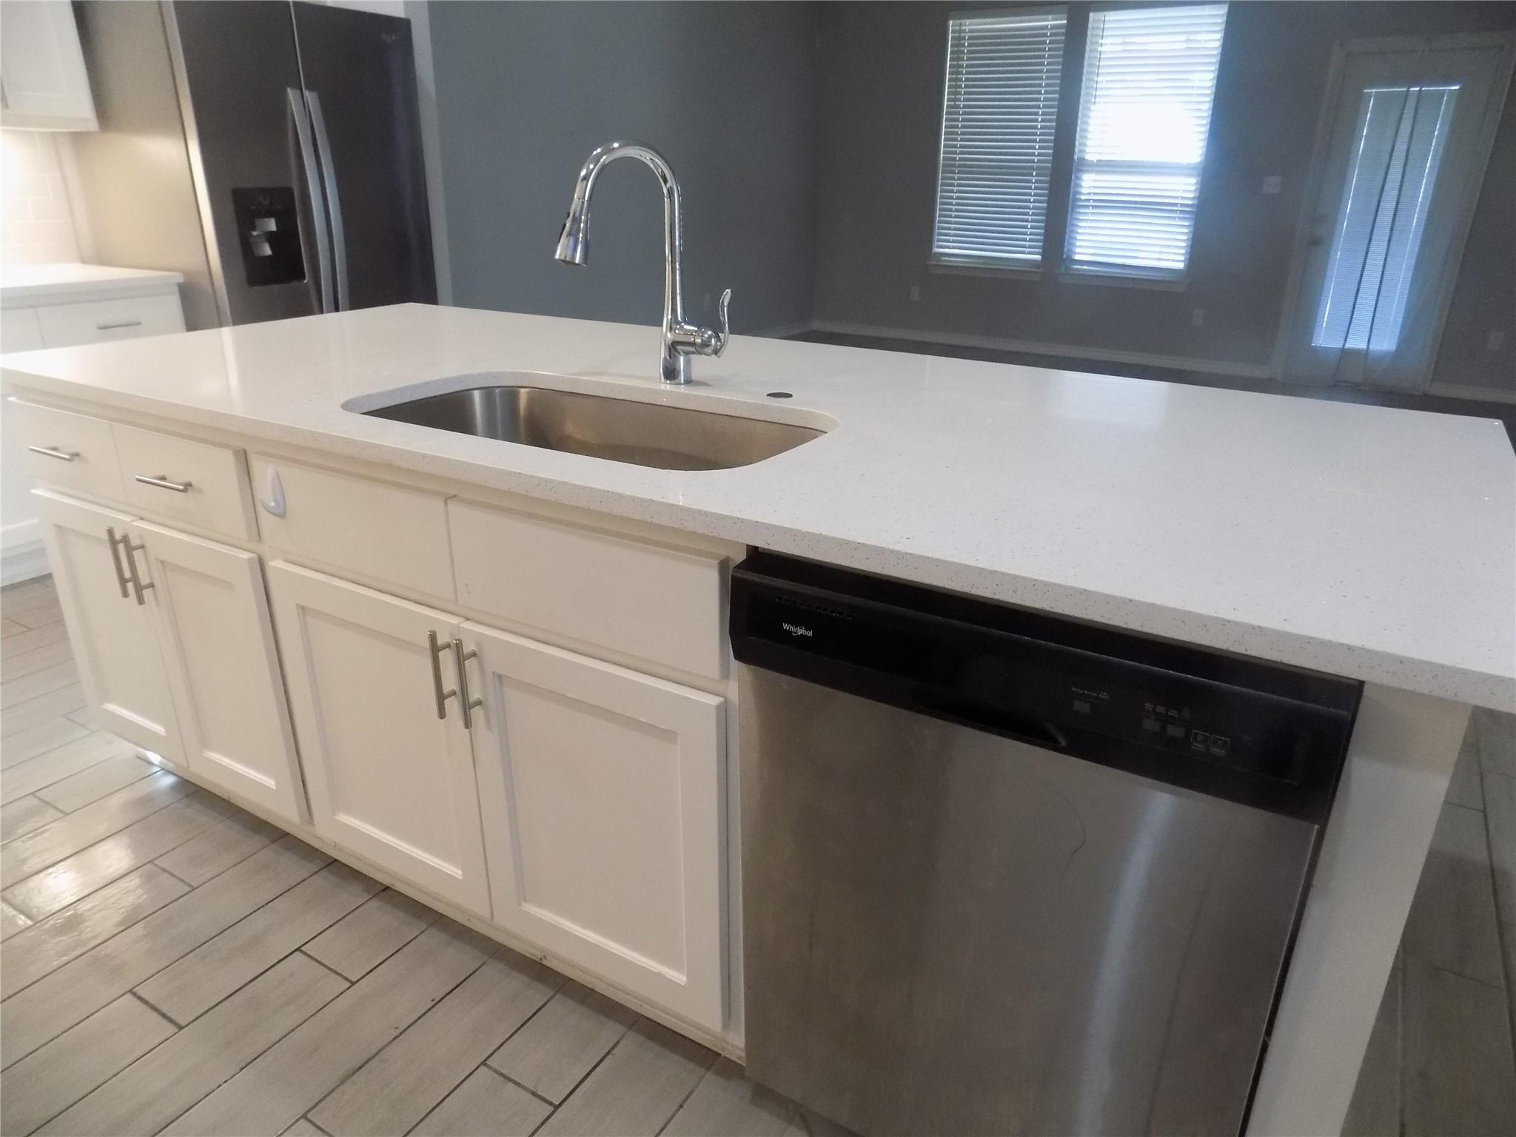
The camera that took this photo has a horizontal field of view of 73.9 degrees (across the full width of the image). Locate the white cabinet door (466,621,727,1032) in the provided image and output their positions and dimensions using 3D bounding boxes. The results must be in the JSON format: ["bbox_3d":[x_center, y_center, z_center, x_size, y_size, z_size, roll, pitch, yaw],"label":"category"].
[{"bbox_3d":[-0.231,0.362,1.426,0.432,0.522,0.020,13,25,29],"label":"white cabinet door"}]

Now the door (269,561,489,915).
[{"bbox_3d":[-0.603,0.271,1.621,0.426,0.517,0.021,13,24,29],"label":"door"}]

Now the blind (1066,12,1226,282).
[{"bbox_3d":[2.683,-2.977,7.039,0.871,1.745,0.060,13,24,29],"label":"blind"}]

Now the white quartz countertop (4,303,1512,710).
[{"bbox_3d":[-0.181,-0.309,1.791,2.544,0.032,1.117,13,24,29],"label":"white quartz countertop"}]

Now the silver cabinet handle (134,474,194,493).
[{"bbox_3d":[-0.979,-0.145,1.672,0.139,0.012,0.036,13,24,29],"label":"silver cabinet handle"}]

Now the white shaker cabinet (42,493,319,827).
[{"bbox_3d":[-0.983,0.071,2.129,0.709,0.522,0.560,13,24,29],"label":"white shaker cabinet"}]

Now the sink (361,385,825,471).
[{"bbox_3d":[-0.257,-0.118,1.643,0.790,0.225,0.470,13,24,29],"label":"sink"}]

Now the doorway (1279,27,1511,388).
[{"bbox_3d":[4.015,-2.216,6.440,0.934,2.103,0.120,13,24,29],"label":"doorway"}]

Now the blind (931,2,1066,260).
[{"bbox_3d":[1.793,-3.181,7.538,0.869,1.715,0.060,13,24,29],"label":"blind"}]

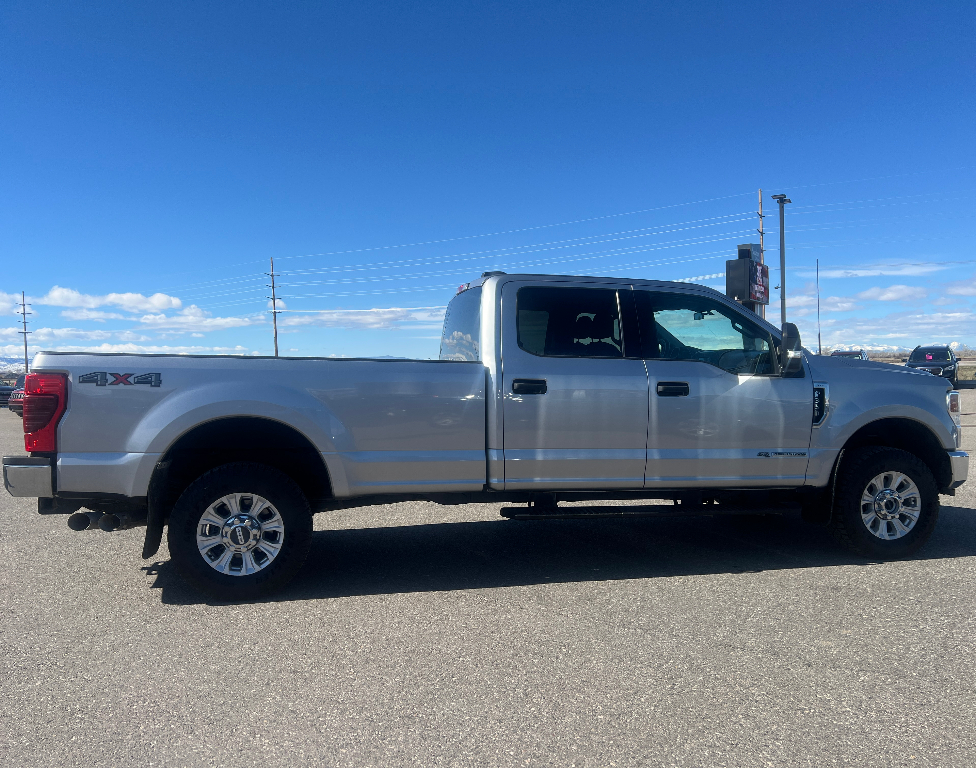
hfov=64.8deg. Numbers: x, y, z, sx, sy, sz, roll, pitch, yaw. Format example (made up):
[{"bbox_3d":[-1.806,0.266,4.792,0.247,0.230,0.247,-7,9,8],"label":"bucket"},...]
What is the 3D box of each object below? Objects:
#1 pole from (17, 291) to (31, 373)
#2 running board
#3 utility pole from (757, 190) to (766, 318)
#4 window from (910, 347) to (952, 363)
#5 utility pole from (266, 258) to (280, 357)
[{"bbox_3d":[-105.155,-10.815,174.710,0.400,20.573,2.800,0,2,34],"label":"pole"},{"bbox_3d":[1.114,0.846,5.139,2.090,0.065,0.160,1,1,-12],"label":"running board"},{"bbox_3d":[30.032,-11.316,84.403,0.400,20.167,2.600,0,2,34],"label":"utility pole"},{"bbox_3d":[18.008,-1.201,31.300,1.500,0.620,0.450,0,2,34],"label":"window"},{"bbox_3d":[-35.652,-10.861,127.924,0.400,19.959,2.800,0,2,34],"label":"utility pole"}]

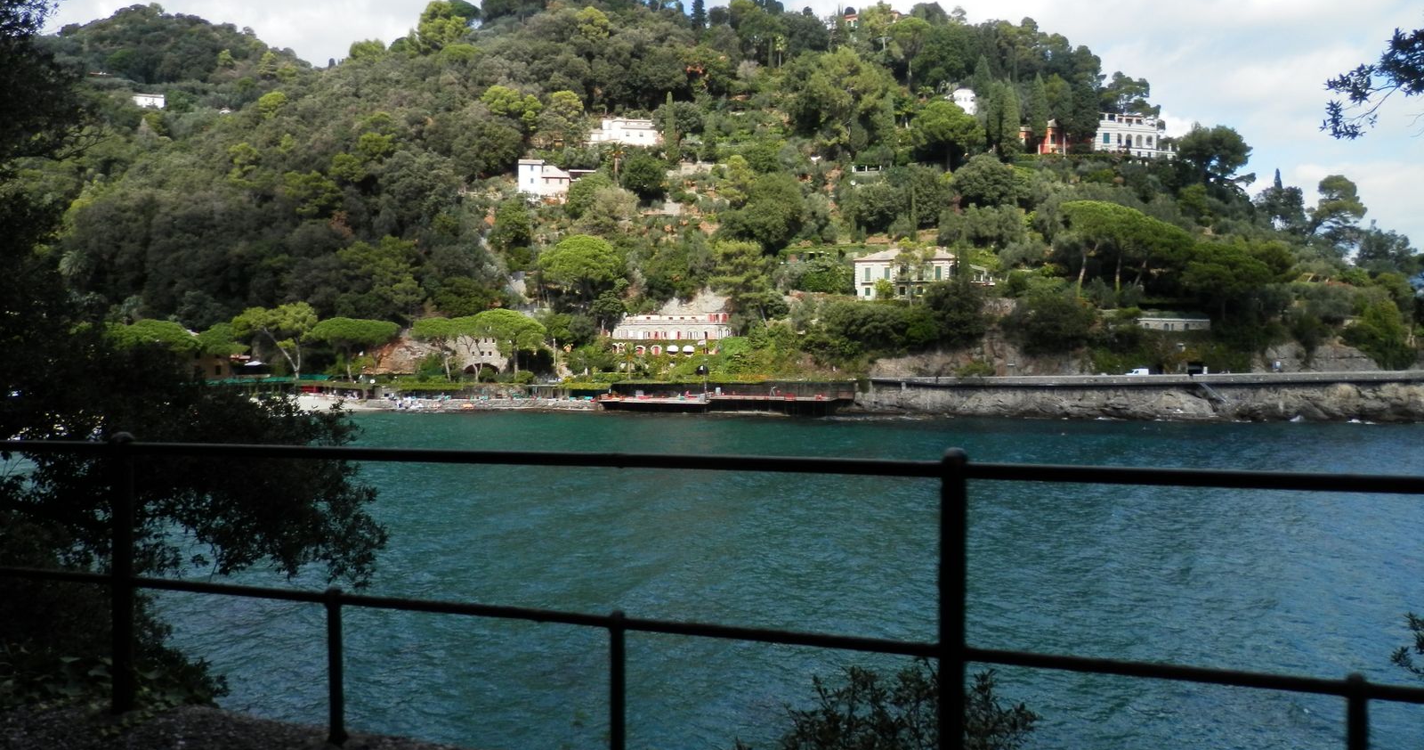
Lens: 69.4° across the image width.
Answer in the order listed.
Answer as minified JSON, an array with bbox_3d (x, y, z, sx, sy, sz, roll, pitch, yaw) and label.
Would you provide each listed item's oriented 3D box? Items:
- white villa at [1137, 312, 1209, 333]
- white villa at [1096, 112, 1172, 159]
[{"bbox_3d":[92.140,-10.310,205.000,13.300,3.600,5.500,0,2,13],"label":"white villa"},{"bbox_3d":[105.360,-59.870,258.000,16.000,10.500,10.000,0,2,-12],"label":"white villa"}]

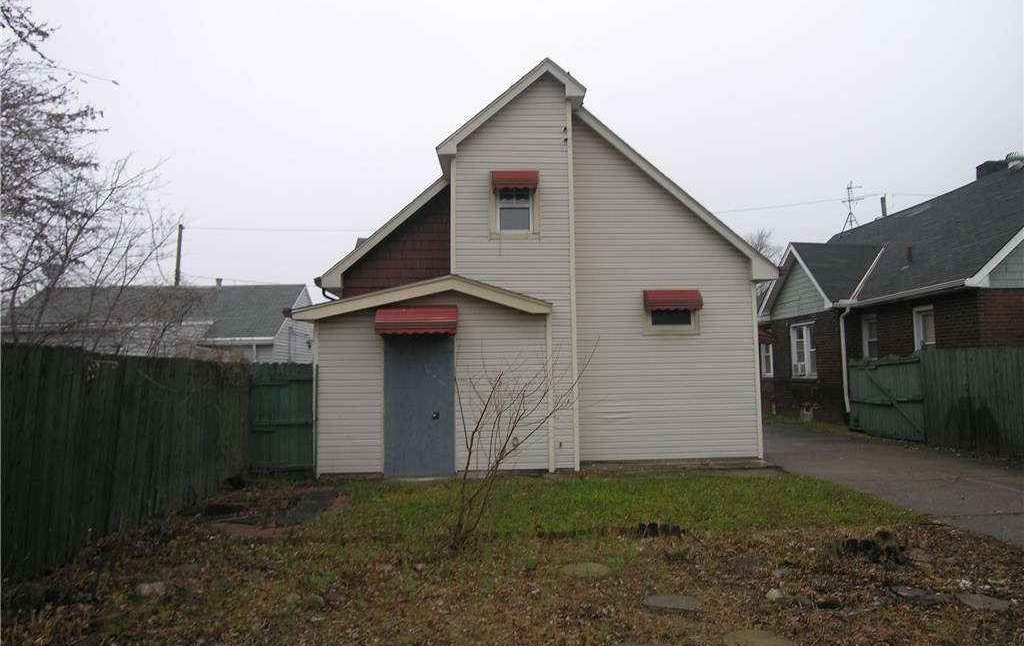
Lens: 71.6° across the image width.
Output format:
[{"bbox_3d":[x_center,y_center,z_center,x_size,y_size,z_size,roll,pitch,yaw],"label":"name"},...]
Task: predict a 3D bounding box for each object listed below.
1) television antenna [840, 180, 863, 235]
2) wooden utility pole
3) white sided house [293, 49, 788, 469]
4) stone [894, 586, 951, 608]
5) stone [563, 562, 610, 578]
[{"bbox_3d":[11.620,-3.953,24.300,0.780,1.900,0.800,-1,-5,0],"label":"television antenna"},{"bbox_3d":[-16.859,-0.215,35.608,0.270,9.693,0.270,0,-5,0],"label":"wooden utility pole"},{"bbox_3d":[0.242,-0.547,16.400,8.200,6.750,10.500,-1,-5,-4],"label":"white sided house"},{"bbox_3d":[2.754,1.856,4.761,0.360,0.050,0.340,-1,-5,0],"label":"stone"},{"bbox_3d":[0.583,1.952,5.547,0.385,0.050,0.385,-1,-5,0],"label":"stone"}]

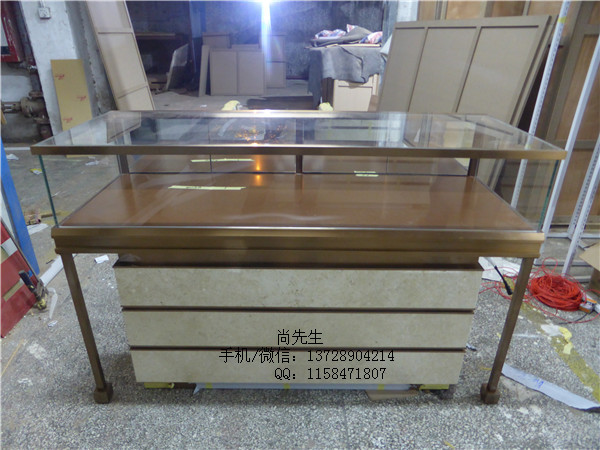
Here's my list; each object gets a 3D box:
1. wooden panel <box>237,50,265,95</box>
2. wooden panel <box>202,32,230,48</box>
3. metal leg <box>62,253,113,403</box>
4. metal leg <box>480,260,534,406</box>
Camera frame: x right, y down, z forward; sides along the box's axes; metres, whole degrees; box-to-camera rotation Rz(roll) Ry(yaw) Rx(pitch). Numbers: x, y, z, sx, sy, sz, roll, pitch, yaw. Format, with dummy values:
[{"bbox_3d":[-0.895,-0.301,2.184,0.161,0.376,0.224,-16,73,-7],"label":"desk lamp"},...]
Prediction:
[{"bbox_3d":[-1.046,-3.231,8.860,0.575,0.898,0.040,0,15,0],"label":"wooden panel"},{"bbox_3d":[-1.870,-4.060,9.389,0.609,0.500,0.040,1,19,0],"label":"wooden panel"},{"bbox_3d":[-0.756,0.382,1.486,0.052,0.637,0.052,0,25,0],"label":"metal leg"},{"bbox_3d":[0.744,0.395,1.497,0.052,0.637,0.052,0,25,0],"label":"metal leg"}]

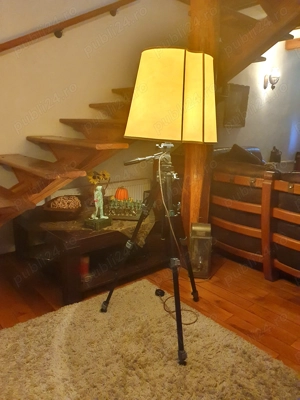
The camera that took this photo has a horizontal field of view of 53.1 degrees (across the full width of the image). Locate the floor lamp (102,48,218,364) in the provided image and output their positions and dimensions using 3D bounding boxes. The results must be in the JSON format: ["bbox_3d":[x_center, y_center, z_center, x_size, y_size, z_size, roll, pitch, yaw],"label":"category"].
[{"bbox_3d":[0.074,0.024,1.573,0.656,1.500,0.589,-3,14,-14],"label":"floor lamp"}]

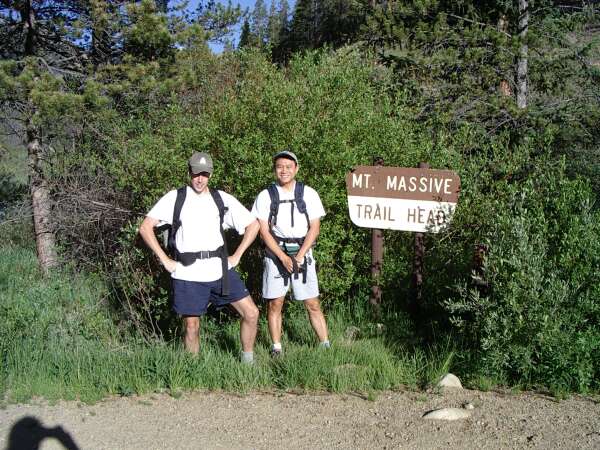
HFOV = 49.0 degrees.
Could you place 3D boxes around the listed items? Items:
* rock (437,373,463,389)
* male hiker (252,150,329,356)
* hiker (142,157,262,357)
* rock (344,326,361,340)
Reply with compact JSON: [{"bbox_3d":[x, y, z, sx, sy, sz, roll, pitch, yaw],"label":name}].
[{"bbox_3d":[1.112,1.161,4.900,0.190,0.120,0.150,0,4,0],"label":"rock"},{"bbox_3d":[-0.081,0.251,5.600,0.620,1.750,0.420,0,4,-6],"label":"male hiker"},{"bbox_3d":[-0.827,0.284,5.420,0.960,1.770,0.500,-1,4,-12],"label":"hiker"},{"bbox_3d":[0.490,1.018,6.150,0.155,0.140,0.150,0,4,0],"label":"rock"}]

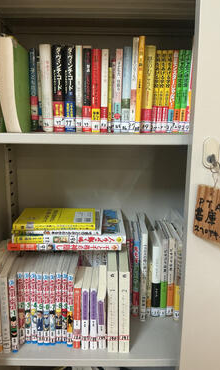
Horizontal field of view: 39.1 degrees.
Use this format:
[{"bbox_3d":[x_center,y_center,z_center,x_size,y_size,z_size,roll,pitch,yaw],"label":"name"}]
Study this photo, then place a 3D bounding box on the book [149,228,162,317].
[{"bbox_3d":[0.121,0.234,0.848,0.023,0.193,0.131,1,11,2],"label":"book"}]

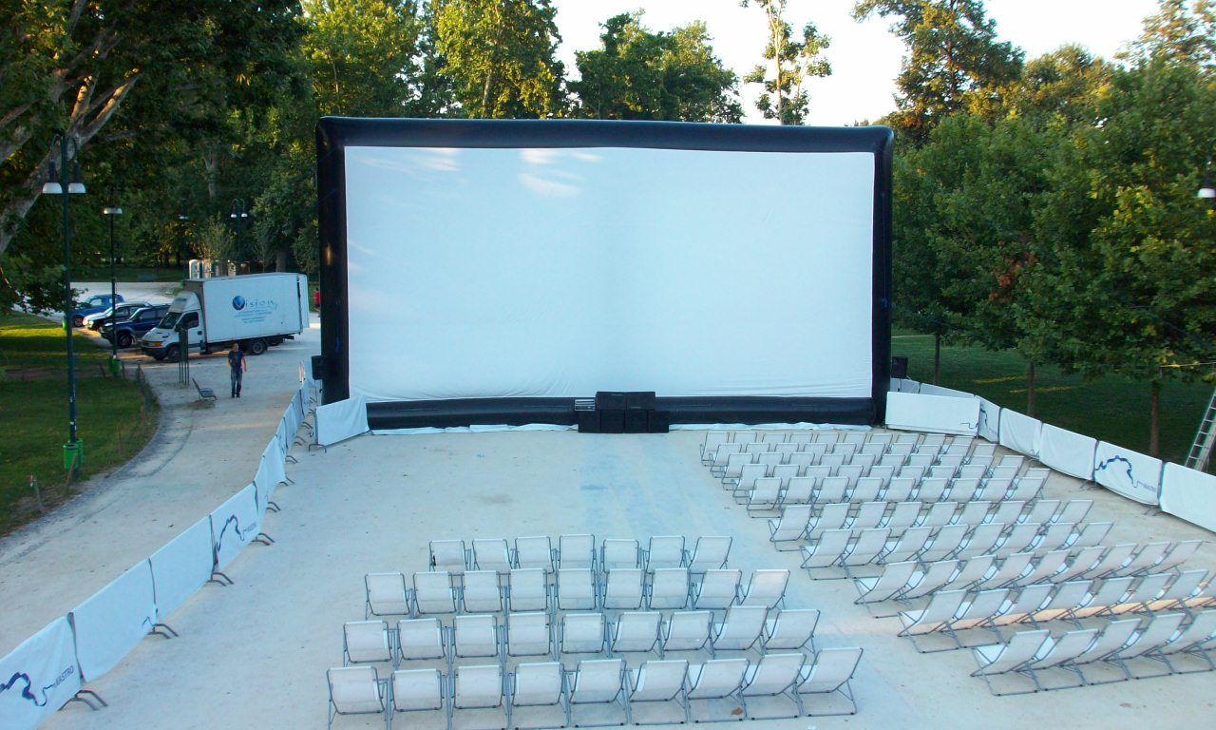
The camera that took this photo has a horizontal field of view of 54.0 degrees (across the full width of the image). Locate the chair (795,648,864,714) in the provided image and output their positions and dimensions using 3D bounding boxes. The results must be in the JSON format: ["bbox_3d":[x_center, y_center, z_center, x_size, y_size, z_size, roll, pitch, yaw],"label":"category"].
[{"bbox_3d":[2.482,3.477,13.565,0.621,0.878,0.962,-1,6,-8],"label":"chair"}]

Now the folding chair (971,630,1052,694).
[{"bbox_3d":[4.738,3.409,14.107,0.617,0.812,0.865,-1,7,-14],"label":"folding chair"}]

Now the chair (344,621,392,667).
[{"bbox_3d":[-2.858,3.305,14.289,0.615,0.819,0.849,-1,6,-8],"label":"chair"}]

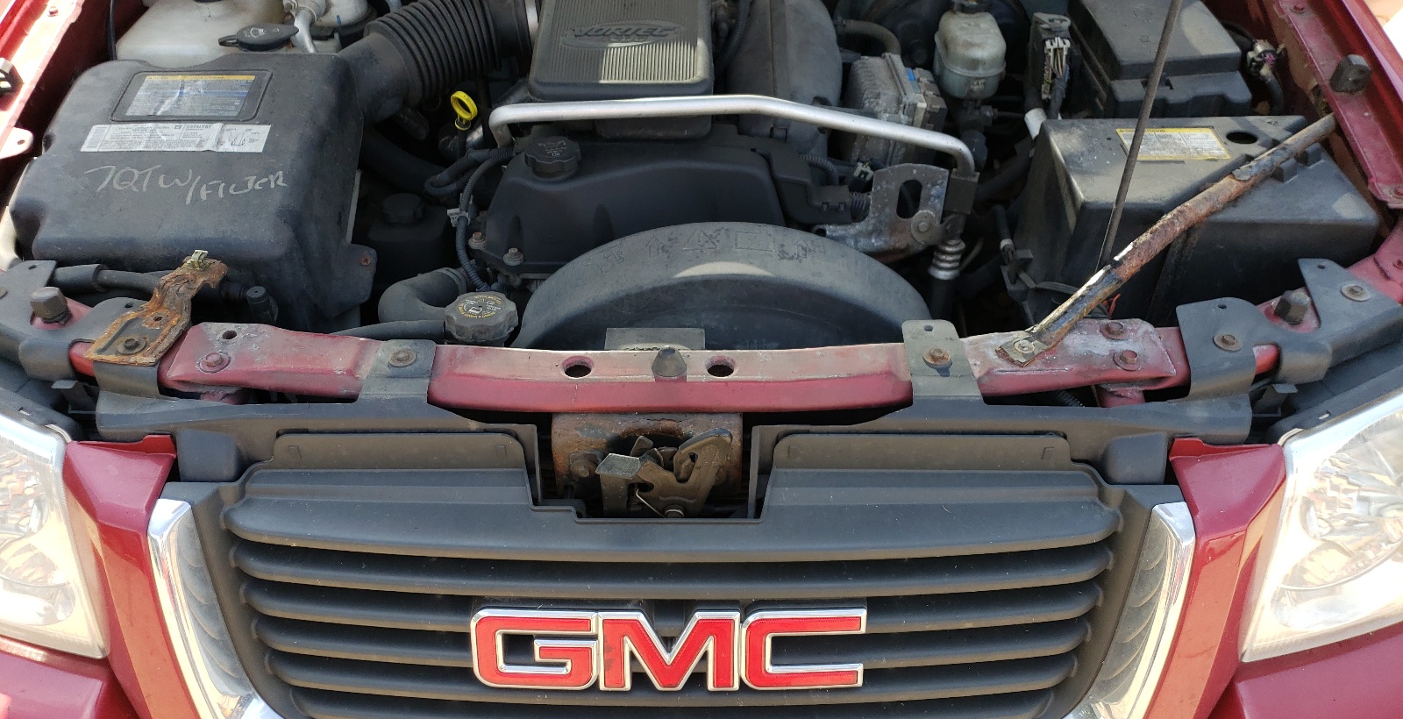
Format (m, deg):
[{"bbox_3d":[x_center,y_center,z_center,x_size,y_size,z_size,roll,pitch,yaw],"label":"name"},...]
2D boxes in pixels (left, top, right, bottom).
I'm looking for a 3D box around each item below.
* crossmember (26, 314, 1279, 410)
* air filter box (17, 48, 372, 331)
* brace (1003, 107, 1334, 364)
[{"bbox_3d":[-0.029,0.000,0.974,1.091,0.053,0.097,0,40,0],"label":"crossmember"},{"bbox_3d":[-0.556,-0.170,1.241,0.357,0.240,0.347,0,40,0],"label":"air filter box"},{"bbox_3d":[0.483,-0.131,1.037,0.530,0.051,0.043,-33,49,-24],"label":"brace"}]

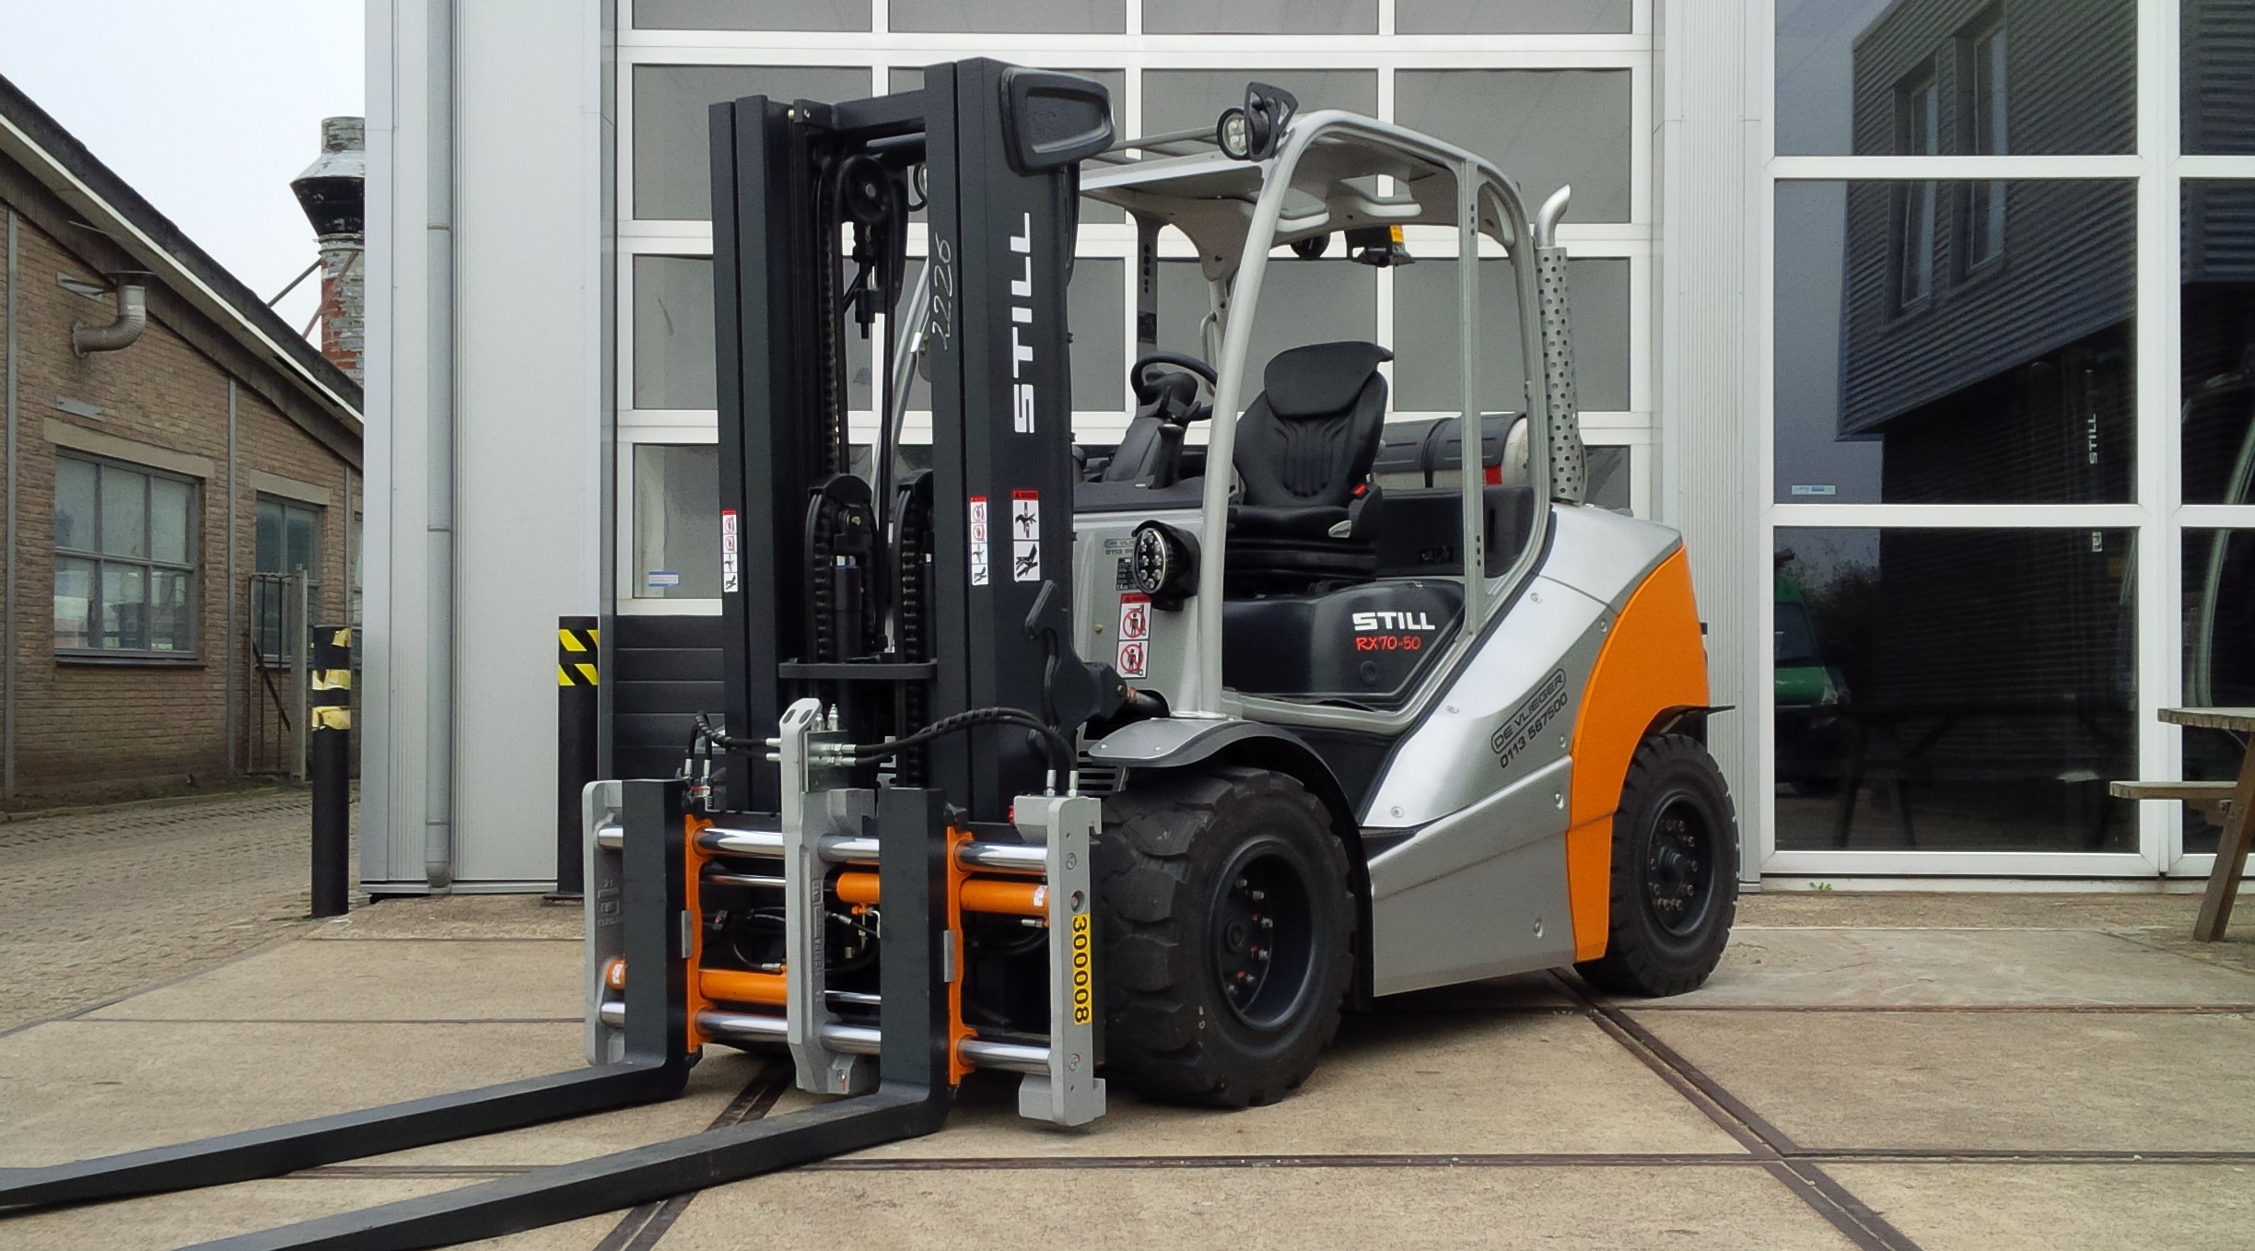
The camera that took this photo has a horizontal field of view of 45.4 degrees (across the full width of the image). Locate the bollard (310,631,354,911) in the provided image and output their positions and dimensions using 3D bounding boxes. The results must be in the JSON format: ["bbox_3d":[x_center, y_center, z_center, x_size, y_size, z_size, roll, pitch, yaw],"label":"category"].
[{"bbox_3d":[-2.940,0.537,9.950,0.138,1.070,0.138,0,0,0],"label":"bollard"}]

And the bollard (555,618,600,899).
[{"bbox_3d":[-2.125,0.510,10.420,0.153,1.085,0.153,0,0,0],"label":"bollard"}]

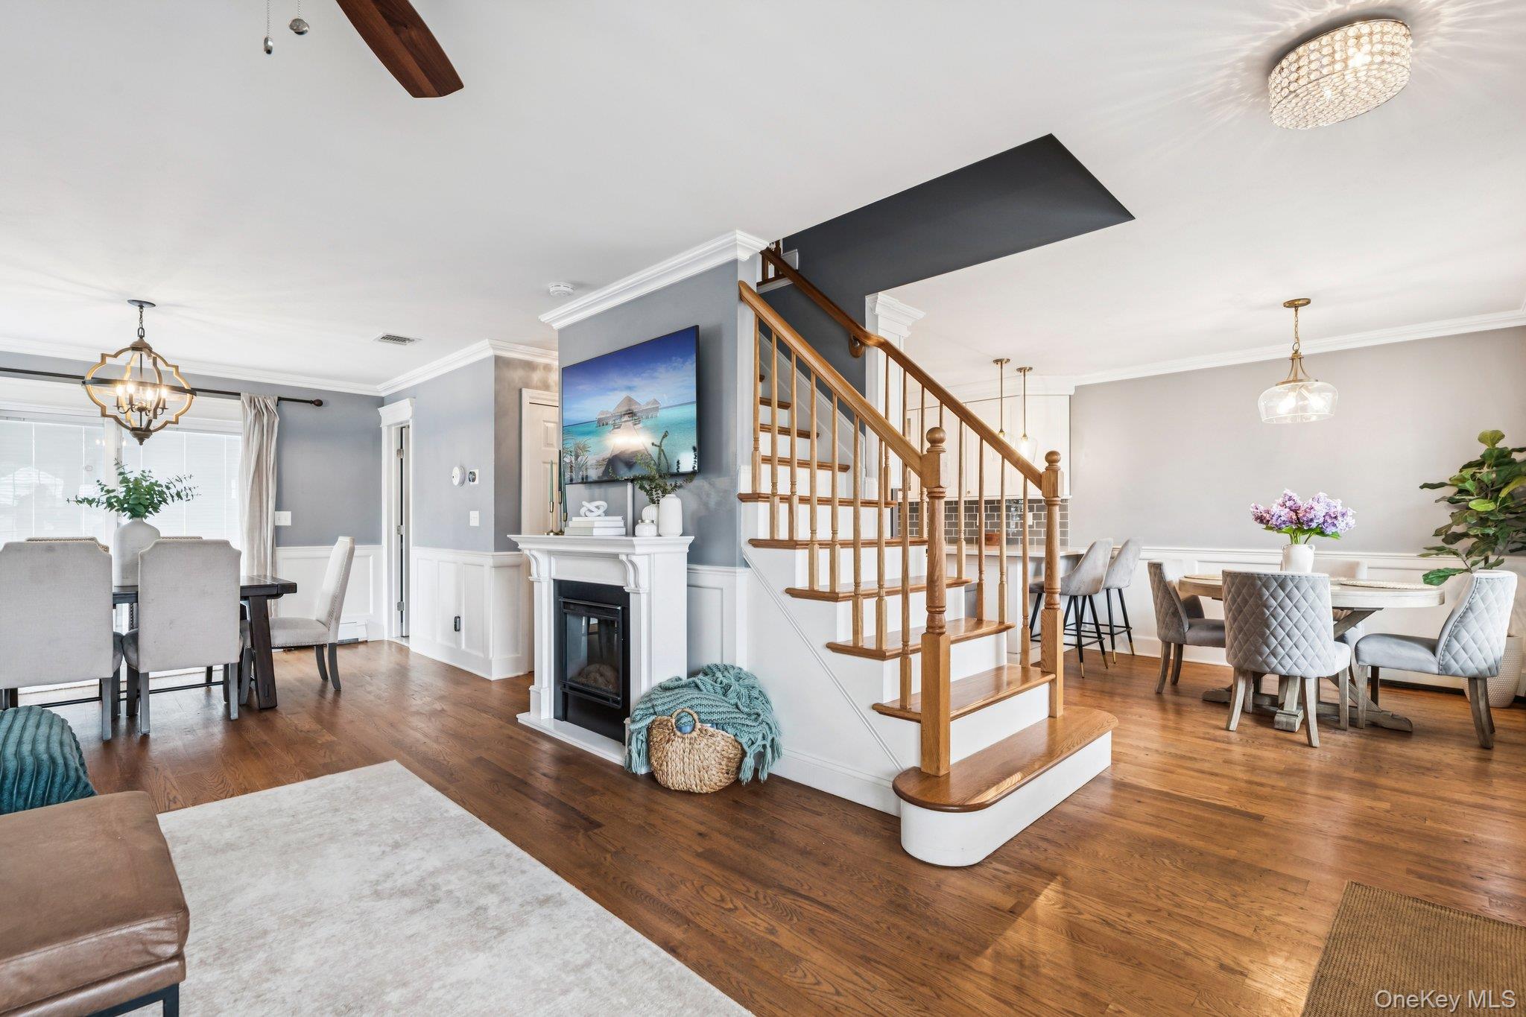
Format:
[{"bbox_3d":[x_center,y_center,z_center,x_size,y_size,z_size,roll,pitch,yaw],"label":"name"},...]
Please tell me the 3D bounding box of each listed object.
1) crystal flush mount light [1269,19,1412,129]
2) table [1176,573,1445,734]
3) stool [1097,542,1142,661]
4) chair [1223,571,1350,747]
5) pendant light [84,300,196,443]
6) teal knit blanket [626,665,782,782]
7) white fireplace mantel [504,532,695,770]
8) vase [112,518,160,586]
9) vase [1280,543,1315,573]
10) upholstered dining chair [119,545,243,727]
[{"bbox_3d":[1.580,-1.196,1.867,0.310,0.120,0.310,-1,-1,44],"label":"crystal flush mount light"},{"bbox_3d":[3.147,0.817,3.967,1.210,0.750,1.210,-1,-1,44],"label":"table"},{"bbox_3d":[2.833,0.740,5.625,0.530,0.980,0.470,-1,-1,44],"label":"stool"},{"bbox_3d":[2.794,0.758,3.634,0.490,0.860,0.600,-1,-1,44],"label":"chair"},{"bbox_3d":[-3.653,-0.786,3.979,0.490,0.830,0.490,-1,-1,44],"label":"pendant light"},{"bbox_3d":[-0.223,0.930,3.008,0.640,0.480,0.400,0,-1,10],"label":"teal knit blanket"},{"bbox_3d":[-0.899,0.683,3.596,1.260,1.074,0.357,-1,-1,44],"label":"white fireplace mantel"},{"bbox_3d":[-3.736,0.266,4.044,0.210,0.410,0.210,-1,-1,44],"label":"vase"},{"bbox_3d":[3.234,0.324,4.113,0.154,0.233,0.154,-1,-1,44],"label":"vase"},{"bbox_3d":[-3.360,0.702,3.947,0.620,1.035,0.480,-1,-1,44],"label":"upholstered dining chair"}]

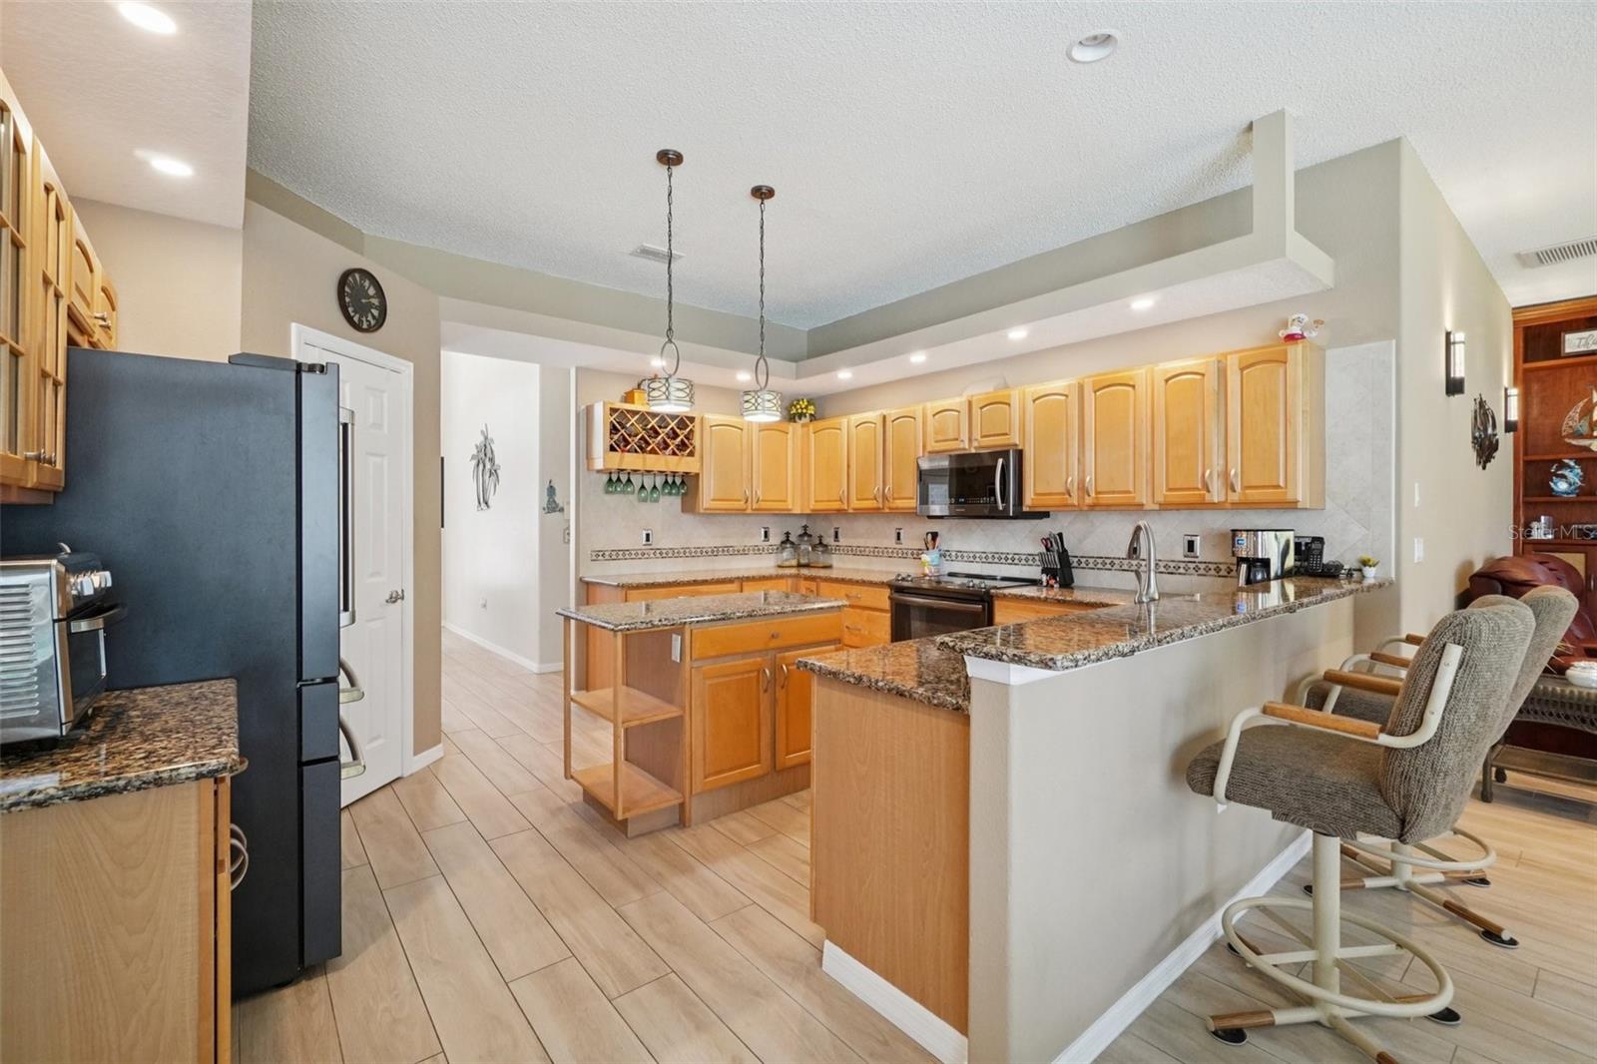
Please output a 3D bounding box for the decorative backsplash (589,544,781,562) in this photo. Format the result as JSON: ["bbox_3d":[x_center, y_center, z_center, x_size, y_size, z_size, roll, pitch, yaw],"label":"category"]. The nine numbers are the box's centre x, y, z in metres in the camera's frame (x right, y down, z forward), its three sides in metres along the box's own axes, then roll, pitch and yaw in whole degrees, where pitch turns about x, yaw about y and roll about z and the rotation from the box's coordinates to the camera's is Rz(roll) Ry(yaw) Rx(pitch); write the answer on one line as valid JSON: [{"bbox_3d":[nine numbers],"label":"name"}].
[{"bbox_3d":[-0.739,0.165,5.160,1.800,0.080,0.020,-1,1,-39],"label":"decorative backsplash"}]

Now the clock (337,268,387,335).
[{"bbox_3d":[-1.986,-1.065,3.075,0.050,0.310,0.310,0,1,6],"label":"clock"}]

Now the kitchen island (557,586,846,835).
[{"bbox_3d":[-0.409,0.795,3.116,1.220,0.910,0.620,-1,1,-39],"label":"kitchen island"}]

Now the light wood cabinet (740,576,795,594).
[{"bbox_3d":[-0.410,0.763,5.053,0.480,0.860,0.600,-1,1,-39],"label":"light wood cabinet"}]

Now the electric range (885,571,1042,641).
[{"bbox_3d":[1.072,0.763,4.242,0.680,0.930,0.770,-1,1,-39],"label":"electric range"}]

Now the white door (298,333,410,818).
[{"bbox_3d":[-2.015,0.211,3.067,0.070,2.080,0.670,0,1,6],"label":"white door"}]

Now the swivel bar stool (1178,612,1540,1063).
[{"bbox_3d":[1.375,0.718,1.647,0.580,1.120,0.640,-1,1,-36],"label":"swivel bar stool"}]

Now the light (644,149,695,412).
[{"bbox_3d":[-0.591,-1.148,3.065,0.212,1.165,0.212,0,1,0],"label":"light"}]

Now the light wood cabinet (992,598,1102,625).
[{"bbox_3d":[1.534,0.789,3.670,0.600,0.870,0.720,-1,1,-39],"label":"light wood cabinet"}]

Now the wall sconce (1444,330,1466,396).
[{"bbox_3d":[3.516,-0.904,3.560,0.120,0.345,0.085,-1,1,-39],"label":"wall sconce"}]

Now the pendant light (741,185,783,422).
[{"bbox_3d":[-0.185,-1.155,3.393,0.205,1.165,0.205,0,1,0],"label":"pendant light"}]

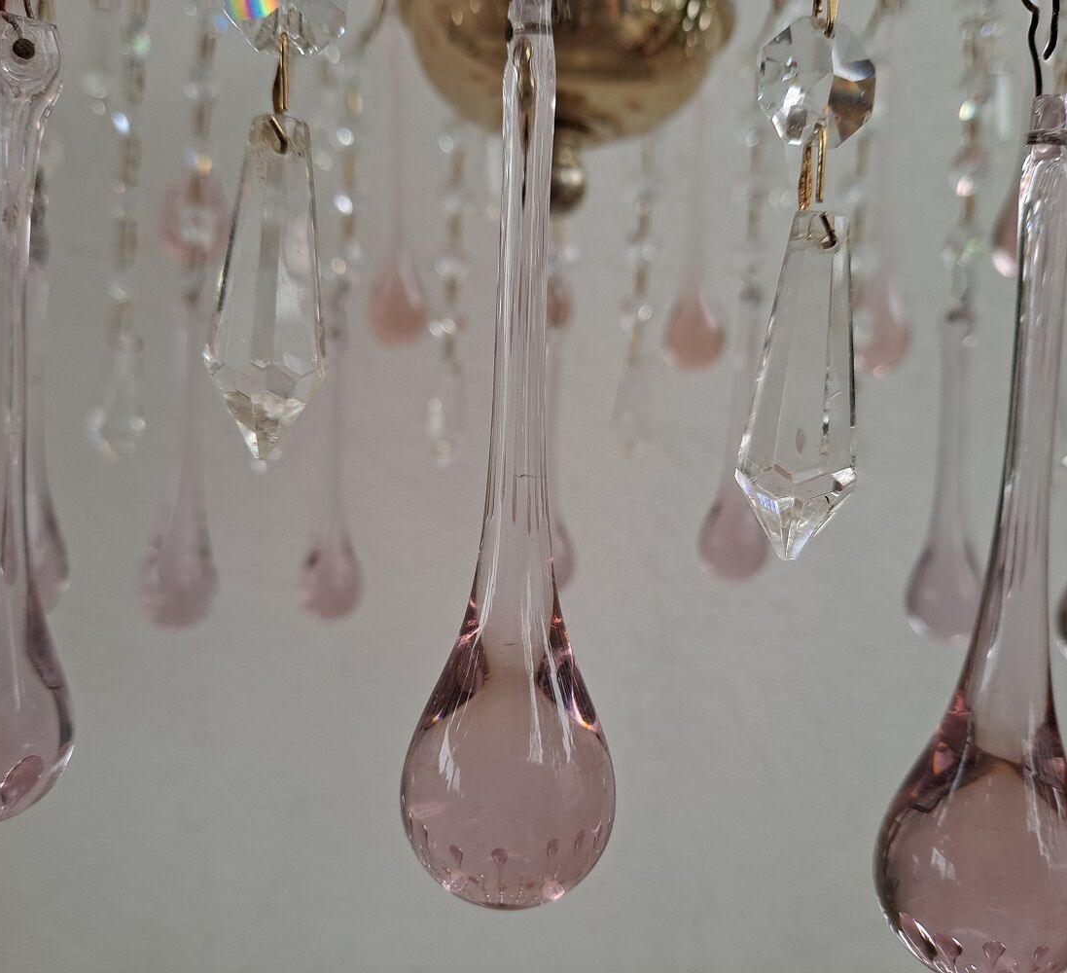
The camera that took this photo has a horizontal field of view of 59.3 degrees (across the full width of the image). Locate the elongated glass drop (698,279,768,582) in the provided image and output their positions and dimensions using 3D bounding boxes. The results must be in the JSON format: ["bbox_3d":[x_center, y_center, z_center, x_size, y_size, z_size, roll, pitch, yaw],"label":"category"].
[{"bbox_3d":[0.090,-0.024,0.409,0.029,0.131,0.029,3,2,12],"label":"elongated glass drop"}]

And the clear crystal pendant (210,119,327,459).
[{"bbox_3d":[-0.039,-0.030,0.139,0.017,0.052,0.017,3,2,-16],"label":"clear crystal pendant"}]

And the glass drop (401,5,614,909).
[{"bbox_3d":[-0.002,-0.005,0.132,0.030,0.129,0.030,2,2,-1],"label":"glass drop"}]

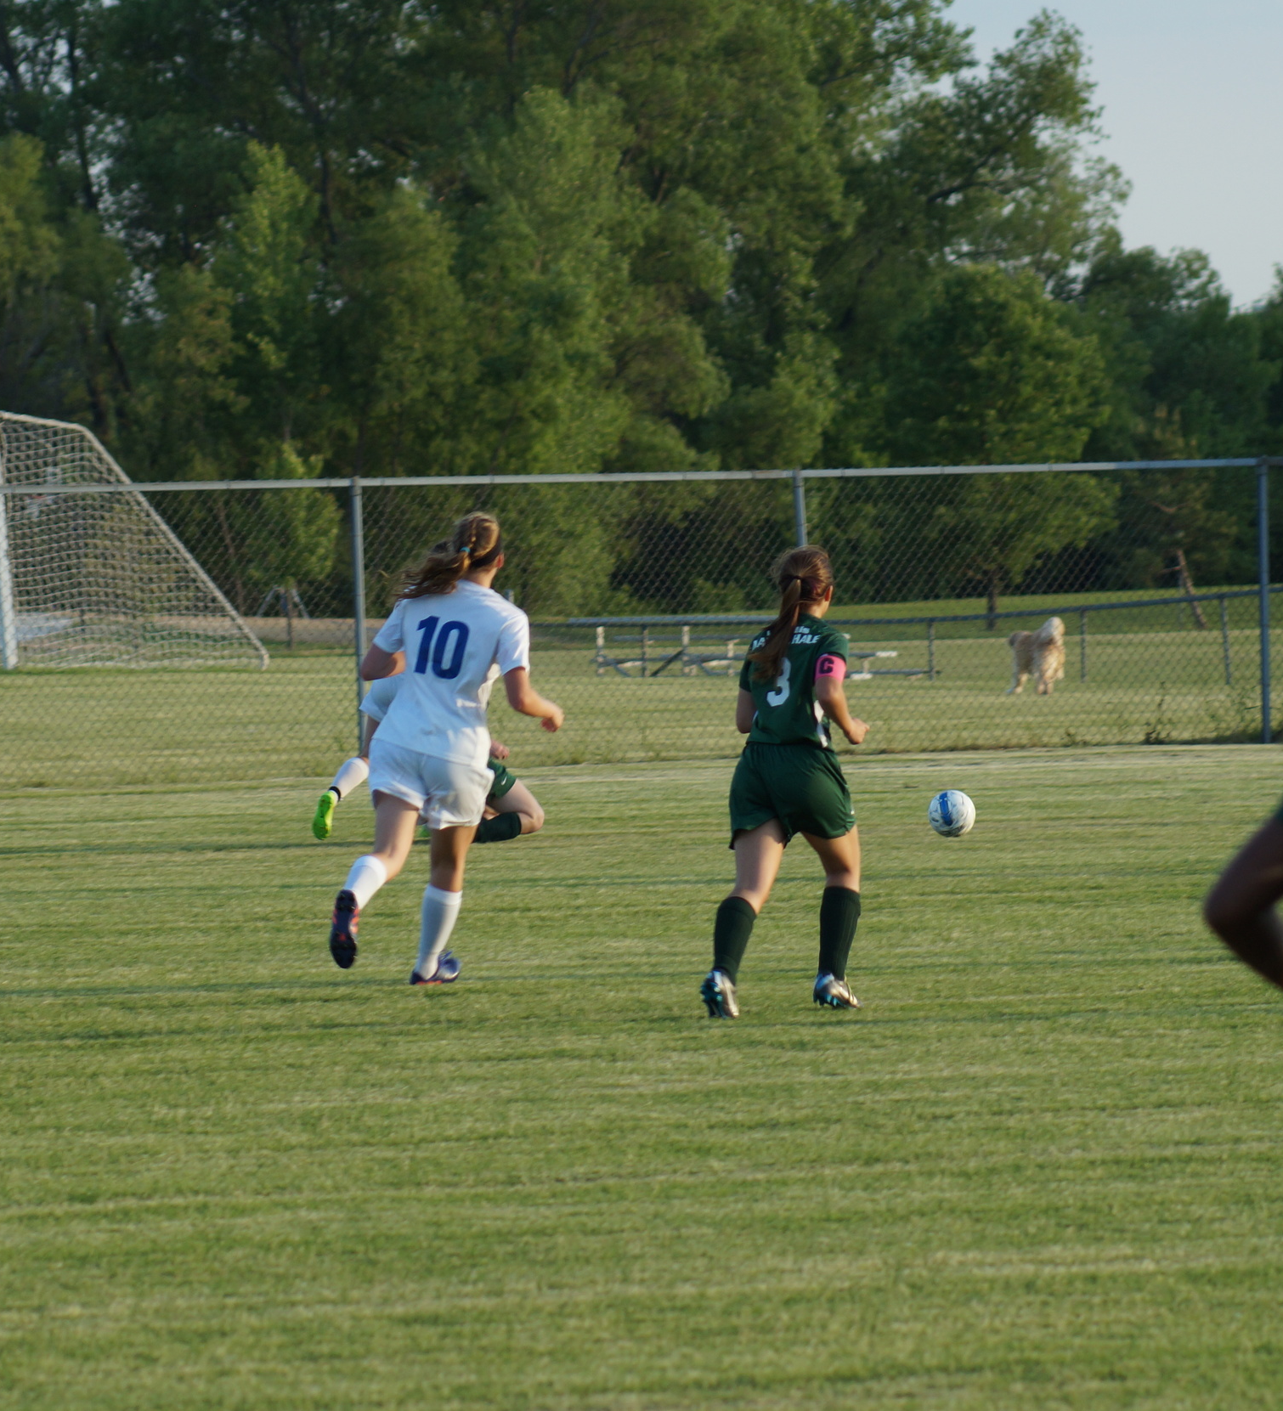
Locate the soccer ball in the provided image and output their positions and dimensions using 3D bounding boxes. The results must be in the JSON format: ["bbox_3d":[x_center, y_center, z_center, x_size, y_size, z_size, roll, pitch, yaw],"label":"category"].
[{"bbox_3d":[1.464,0.509,58.400,0.220,0.220,0.220,-1,1,0],"label":"soccer ball"}]

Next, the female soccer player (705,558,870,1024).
[{"bbox_3d":[0.465,0.250,40.100,0.520,1.540,0.680,-1,1,27],"label":"female soccer player"}]

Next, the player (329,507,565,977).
[{"bbox_3d":[-0.684,0.146,42.700,0.600,1.620,0.820,-1,1,25],"label":"player"}]

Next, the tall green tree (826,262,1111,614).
[{"bbox_3d":[4.104,-3.276,155.000,3.600,4.500,3.500,-1,1,0],"label":"tall green tree"}]

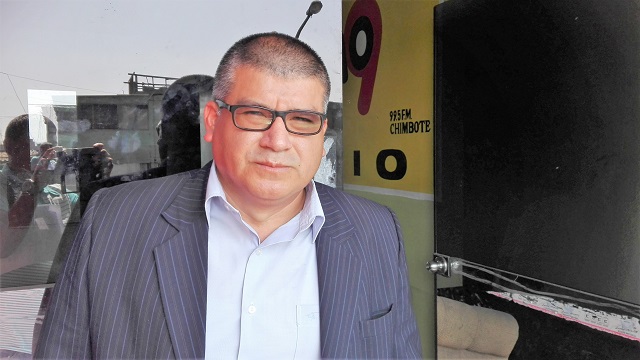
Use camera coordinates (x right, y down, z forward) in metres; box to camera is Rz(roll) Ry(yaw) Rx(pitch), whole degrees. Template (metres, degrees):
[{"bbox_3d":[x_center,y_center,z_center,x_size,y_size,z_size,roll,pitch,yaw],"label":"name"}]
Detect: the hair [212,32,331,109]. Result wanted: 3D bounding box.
[{"bbox_3d":[-0.069,-0.157,0.725,0.182,0.150,0.205,4,10,-19],"label":"hair"}]

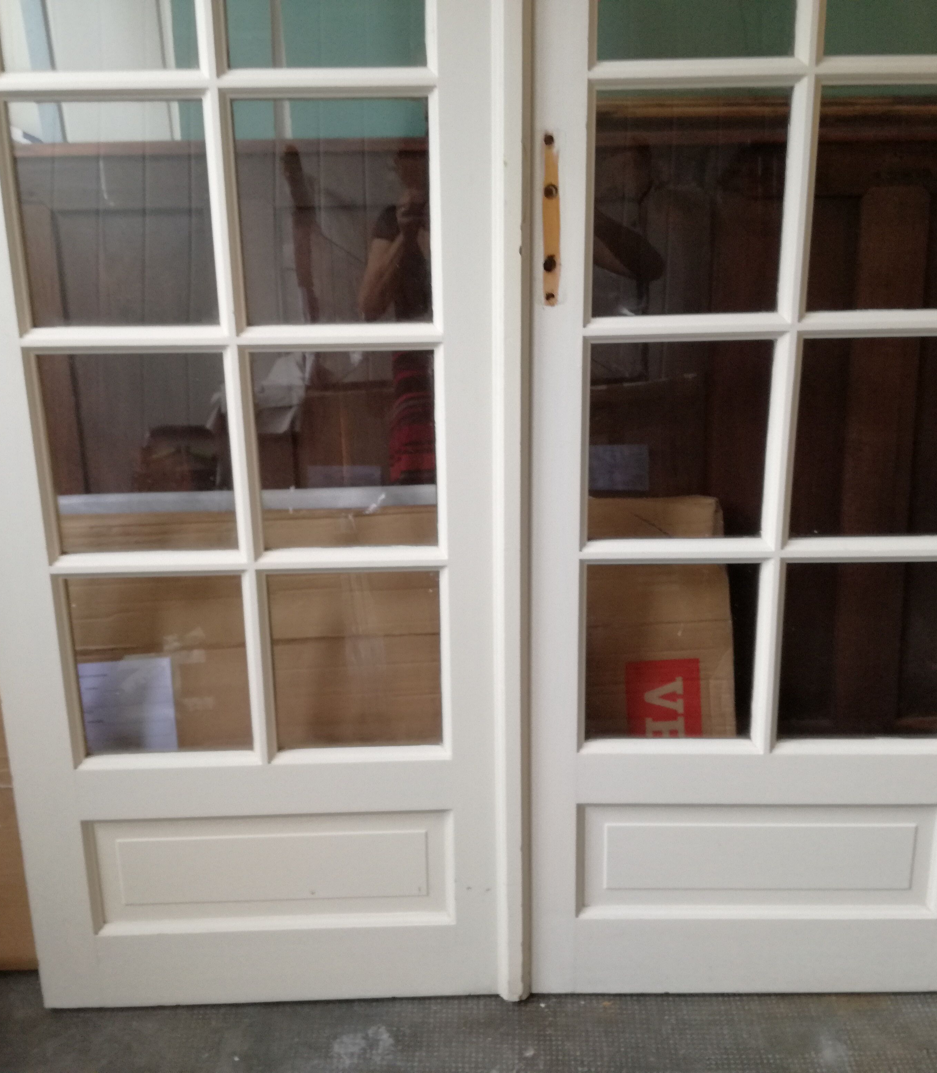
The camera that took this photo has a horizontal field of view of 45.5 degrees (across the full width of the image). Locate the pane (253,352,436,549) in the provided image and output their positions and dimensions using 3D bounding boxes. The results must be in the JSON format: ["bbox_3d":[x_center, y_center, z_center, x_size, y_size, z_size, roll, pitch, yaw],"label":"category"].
[{"bbox_3d":[-0.150,-0.104,1.378,0.221,0.250,0.010,-1,17,-1],"label":"pane"}]

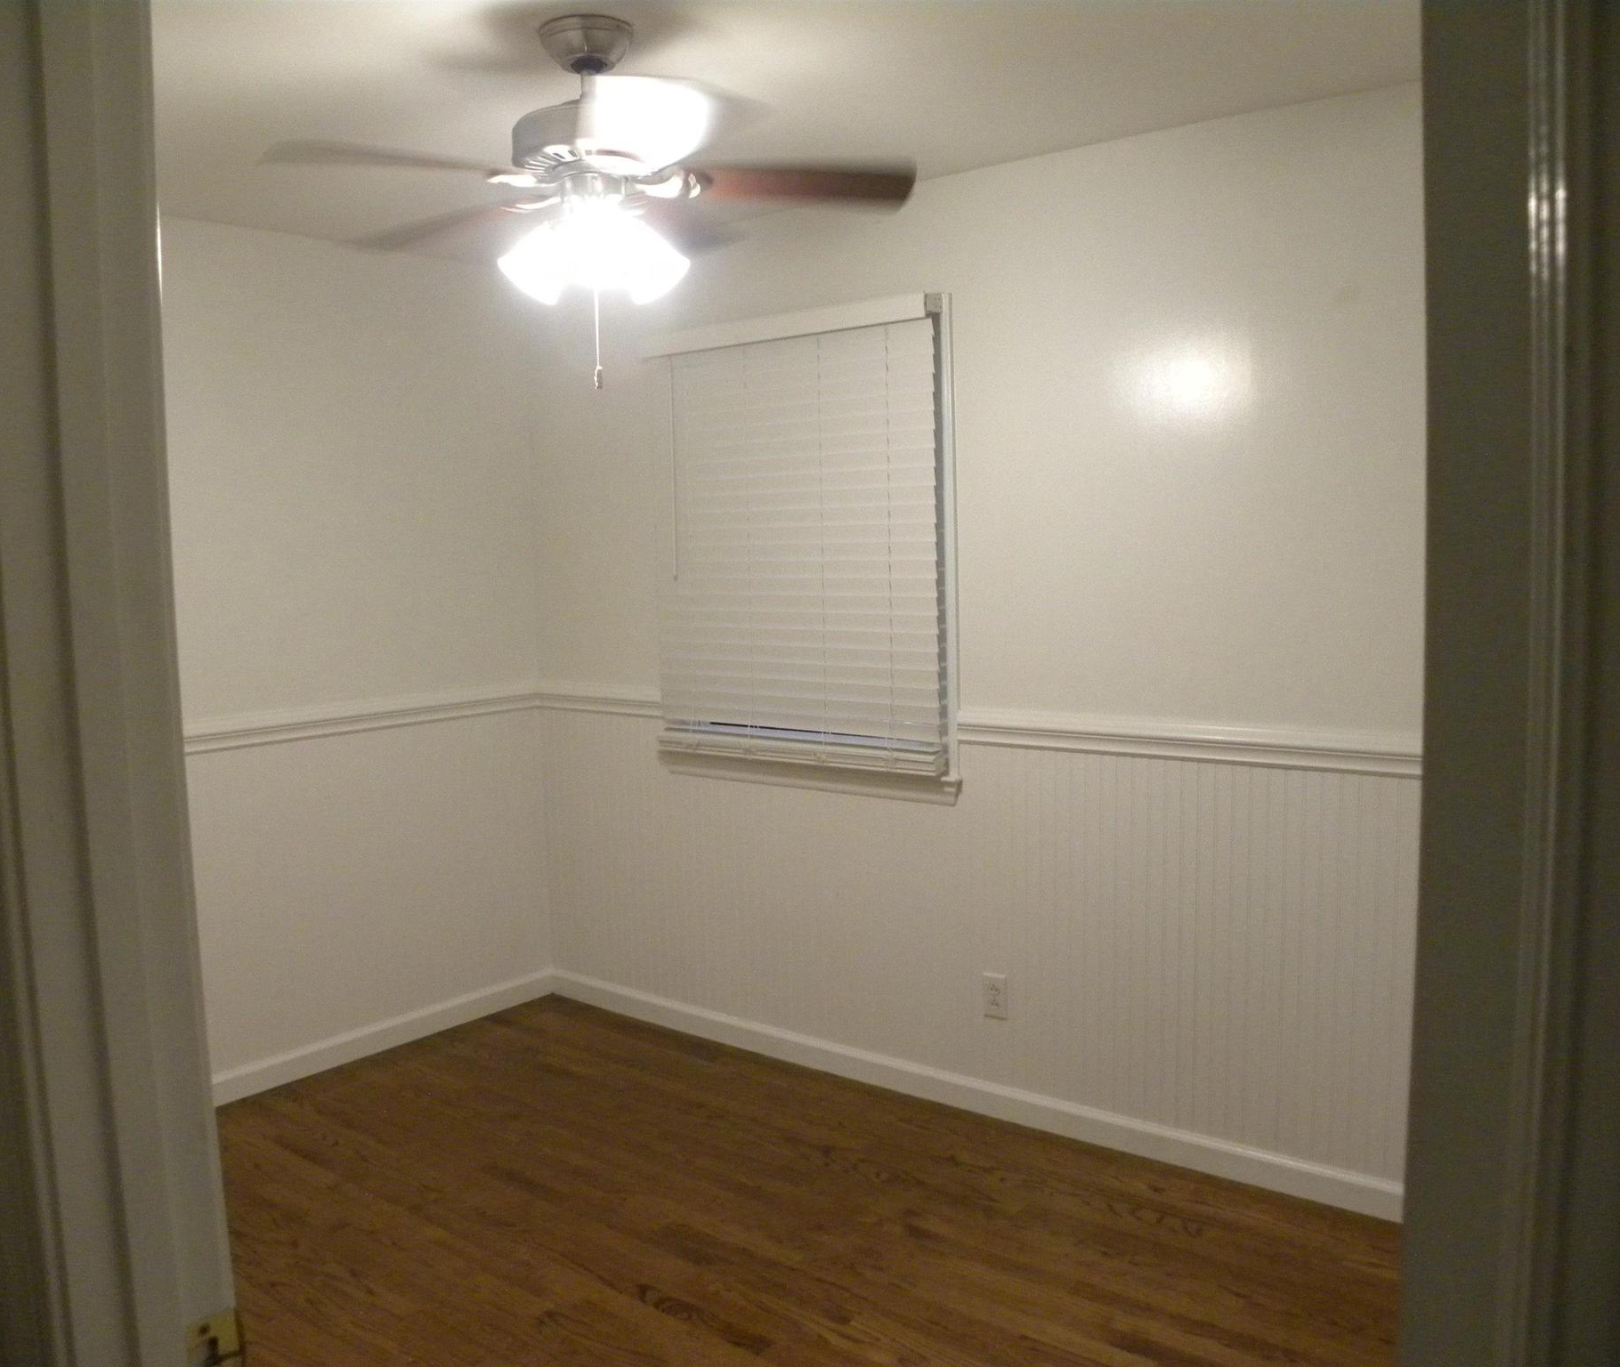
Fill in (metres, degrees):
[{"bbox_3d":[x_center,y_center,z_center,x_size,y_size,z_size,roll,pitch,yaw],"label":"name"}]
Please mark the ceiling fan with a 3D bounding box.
[{"bbox_3d":[-0.355,-0.824,2.362,1.050,0.590,1.060,-1,5,0],"label":"ceiling fan"}]

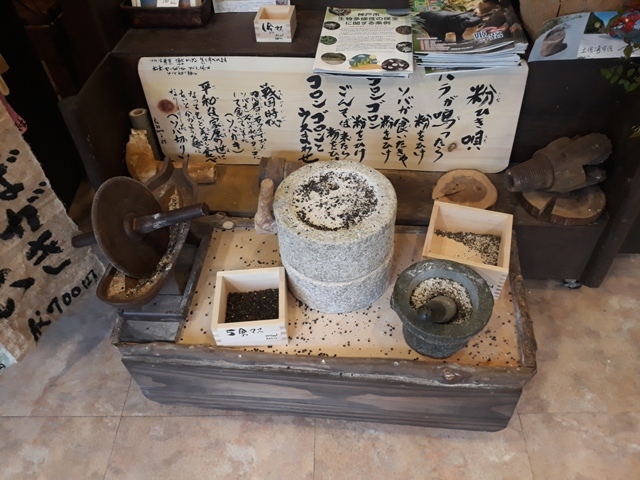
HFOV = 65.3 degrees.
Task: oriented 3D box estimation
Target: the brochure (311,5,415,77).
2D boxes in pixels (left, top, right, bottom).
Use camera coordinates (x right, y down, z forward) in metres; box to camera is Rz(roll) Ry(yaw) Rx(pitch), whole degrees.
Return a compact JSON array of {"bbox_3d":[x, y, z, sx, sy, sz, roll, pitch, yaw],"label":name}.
[{"bbox_3d":[0.106,-0.461,1.153,0.210,0.016,0.297,3,48,6],"label":"brochure"}]

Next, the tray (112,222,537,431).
[{"bbox_3d":[0.017,0.175,1.174,0.845,0.205,0.395,3,48,5],"label":"tray"}]

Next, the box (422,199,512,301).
[{"bbox_3d":[0.328,0.020,1.121,0.174,0.092,0.174,12,50,13],"label":"box"}]

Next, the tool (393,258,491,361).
[{"bbox_3d":[0.230,0.147,0.986,0.190,0.125,0.185,-5,48,-2],"label":"tool"}]

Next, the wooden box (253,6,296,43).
[{"bbox_3d":[-0.105,-0.521,1.203,0.086,0.053,0.086,3,48,5],"label":"wooden box"}]

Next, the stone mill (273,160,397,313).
[{"bbox_3d":[0.034,-0.009,1.070,0.248,0.220,0.248,2,48,5],"label":"stone mill"}]

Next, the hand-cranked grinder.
[{"bbox_3d":[-0.400,-0.029,1.081,0.370,0.223,0.223,-11,45,22],"label":"hand-cranked grinder"}]

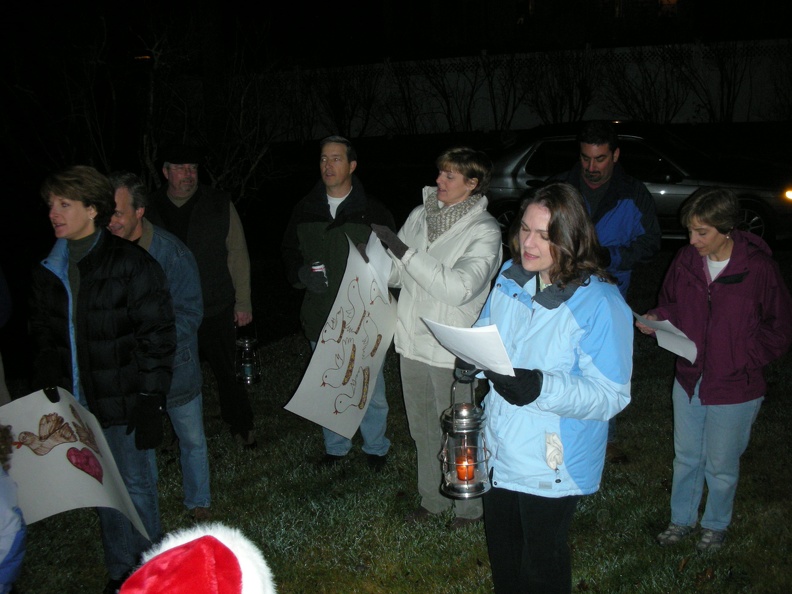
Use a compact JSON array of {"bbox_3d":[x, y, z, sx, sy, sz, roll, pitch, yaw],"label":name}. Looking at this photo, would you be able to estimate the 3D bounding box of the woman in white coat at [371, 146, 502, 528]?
[{"bbox_3d":[0.199,0.211,3.583,0.530,1.736,0.550,12,20,43],"label":"woman in white coat"}]

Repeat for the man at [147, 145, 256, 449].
[{"bbox_3d":[-1.100,0.041,4.530,0.580,1.760,0.430,1,15,10],"label":"man"}]

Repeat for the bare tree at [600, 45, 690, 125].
[{"bbox_3d":[5.421,-4.639,17.400,1.950,1.700,1.500,1,15,13],"label":"bare tree"}]

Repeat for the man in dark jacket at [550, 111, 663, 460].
[{"bbox_3d":[1.109,0.014,4.240,0.580,1.835,0.420,1,15,12],"label":"man in dark jacket"}]

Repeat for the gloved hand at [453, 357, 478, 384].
[{"bbox_3d":[0.217,0.223,2.460,0.100,0.095,0.110,12,20,43],"label":"gloved hand"}]

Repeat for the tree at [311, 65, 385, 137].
[{"bbox_3d":[-1.127,-4.638,19.000,1.650,1.750,1.400,1,15,13],"label":"tree"}]

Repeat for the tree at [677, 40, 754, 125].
[{"bbox_3d":[6.844,-4.602,17.100,1.600,1.750,1.400,1,15,13],"label":"tree"}]

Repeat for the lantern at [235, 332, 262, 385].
[{"bbox_3d":[-0.844,0.352,4.580,0.148,0.300,0.148,-2,15,0],"label":"lantern"}]

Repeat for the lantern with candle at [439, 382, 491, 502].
[{"bbox_3d":[0.210,0.433,2.450,0.155,0.365,0.155,-2,15,0],"label":"lantern with candle"}]

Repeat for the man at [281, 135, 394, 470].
[{"bbox_3d":[-0.296,0.059,4.276,0.580,1.790,0.420,1,15,12],"label":"man"}]

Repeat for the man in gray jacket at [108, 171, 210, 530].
[{"bbox_3d":[-1.085,0.270,3.738,0.500,1.691,0.520,-10,17,-29],"label":"man in gray jacket"}]

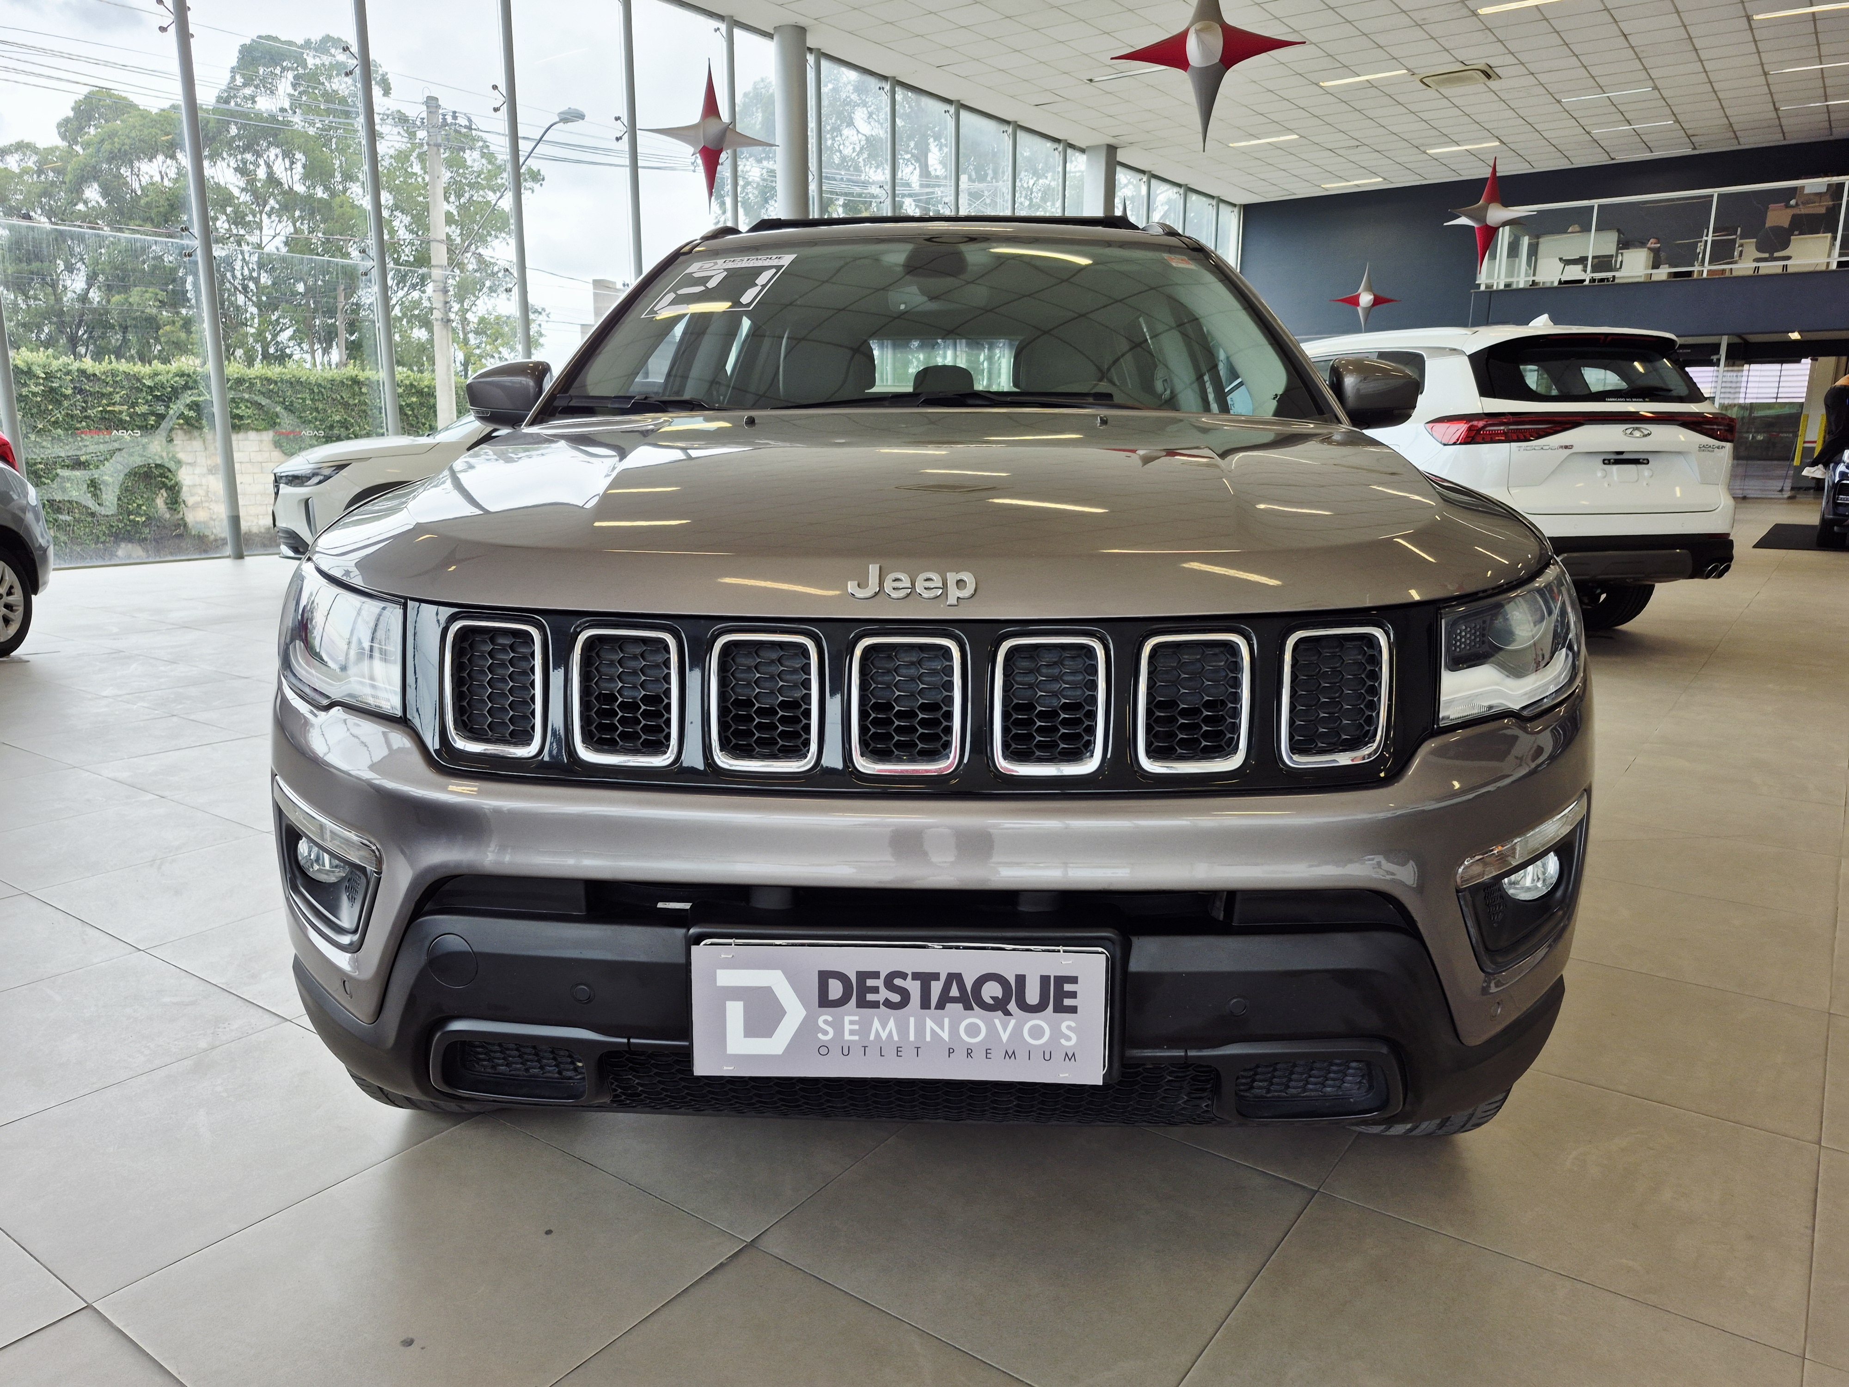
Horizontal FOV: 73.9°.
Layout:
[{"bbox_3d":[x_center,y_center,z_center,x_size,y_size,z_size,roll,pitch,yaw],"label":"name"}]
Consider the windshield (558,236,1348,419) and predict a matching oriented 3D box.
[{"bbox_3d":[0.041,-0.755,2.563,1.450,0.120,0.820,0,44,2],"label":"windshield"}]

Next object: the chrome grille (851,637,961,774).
[{"bbox_3d":[-0.018,0.012,1.207,0.108,0.136,0.040,0,6,2],"label":"chrome grille"}]

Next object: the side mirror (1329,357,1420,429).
[{"bbox_3d":[0.925,-0.630,2.575,0.220,0.150,0.160,0,11,2],"label":"side mirror"}]

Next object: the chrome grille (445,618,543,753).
[{"bbox_3d":[-0.438,-0.005,1.250,0.107,0.136,0.042,2,7,12],"label":"chrome grille"}]

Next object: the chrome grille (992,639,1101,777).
[{"bbox_3d":[0.122,0.012,1.203,0.108,0.136,0.040,0,6,0],"label":"chrome grille"}]

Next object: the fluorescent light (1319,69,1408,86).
[{"bbox_3d":[6.316,-8.842,17.703,1.210,0.070,0.140,8,14,35],"label":"fluorescent light"}]

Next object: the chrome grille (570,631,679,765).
[{"bbox_3d":[-0.306,0.003,1.259,0.115,0.141,0.045,2,11,9],"label":"chrome grille"}]

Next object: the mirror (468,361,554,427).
[{"bbox_3d":[-0.873,-0.643,2.640,0.220,0.150,0.160,0,11,2],"label":"mirror"}]

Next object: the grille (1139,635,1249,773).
[{"bbox_3d":[0.272,0.008,1.239,0.115,0.141,0.045,-1,11,-5],"label":"grille"}]

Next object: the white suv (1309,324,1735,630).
[{"bbox_3d":[2.740,-1.410,8.320,1.860,1.700,4.680,-4,12,-18],"label":"white suv"}]

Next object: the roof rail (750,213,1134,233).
[{"bbox_3d":[0.047,-1.187,3.090,1.020,0.050,0.090,0,11,2],"label":"roof rail"}]

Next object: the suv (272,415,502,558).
[{"bbox_3d":[-3.517,-2.035,11.312,4.450,1.700,1.840,-6,13,-26],"label":"suv"}]

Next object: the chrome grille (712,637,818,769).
[{"bbox_3d":[-0.158,0.009,1.212,0.107,0.136,0.040,1,7,4],"label":"chrome grille"}]

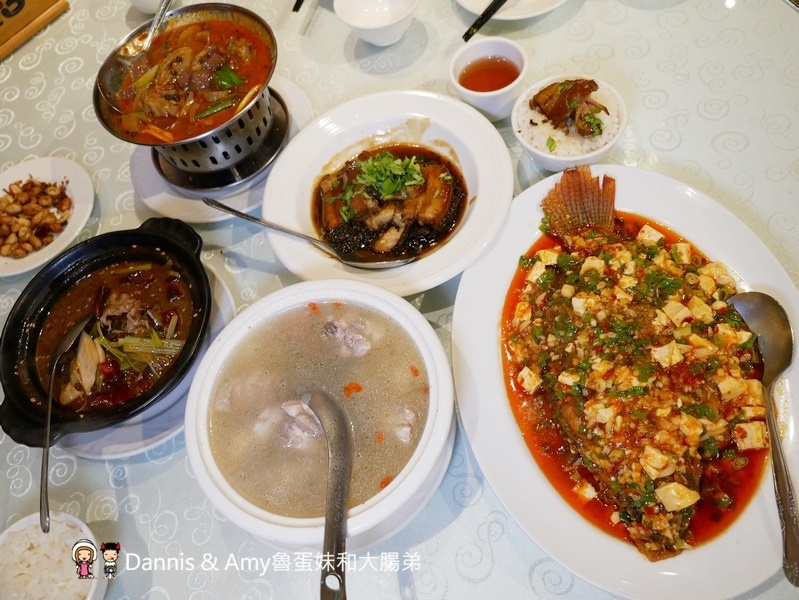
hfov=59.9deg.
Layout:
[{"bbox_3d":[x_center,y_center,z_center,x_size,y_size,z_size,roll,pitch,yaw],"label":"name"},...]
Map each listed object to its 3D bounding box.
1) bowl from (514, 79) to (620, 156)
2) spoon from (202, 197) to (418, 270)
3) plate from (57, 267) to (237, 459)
[{"bbox_3d":[0.168,-0.166,0.689,0.108,0.052,0.108,-5,62,9],"label":"bowl"},{"bbox_3d":[-0.088,-0.067,0.681,0.225,0.028,0.045,16,66,10],"label":"spoon"},{"bbox_3d":[-0.255,0.051,0.676,0.215,0.022,0.215,-5,62,9],"label":"plate"}]

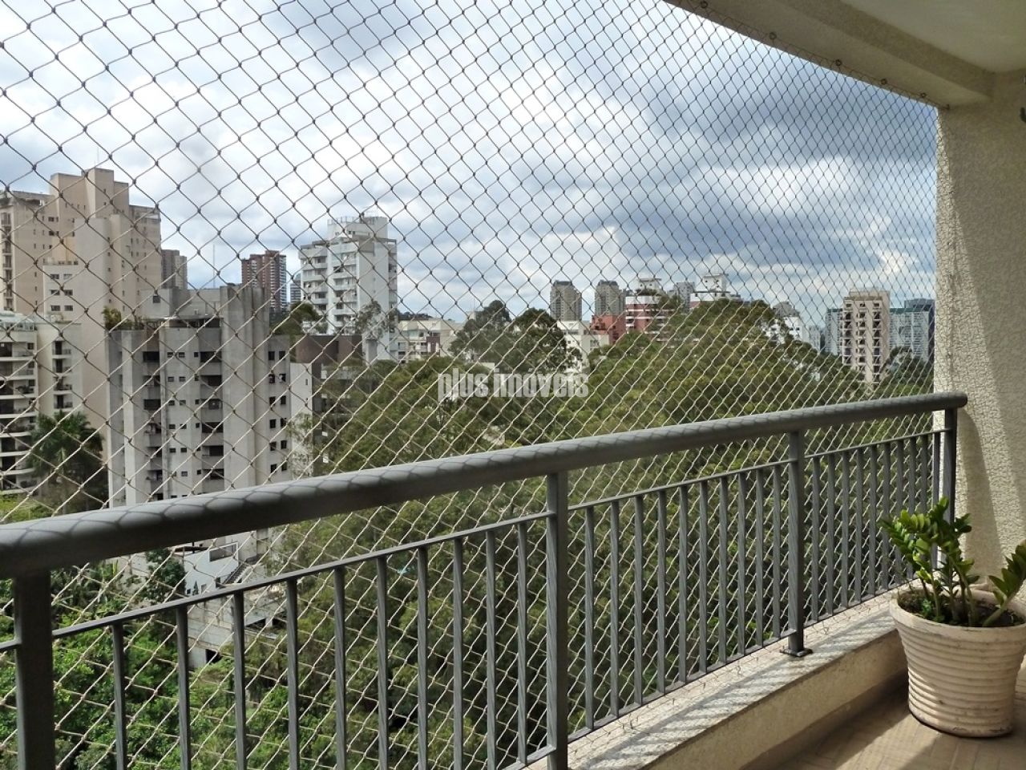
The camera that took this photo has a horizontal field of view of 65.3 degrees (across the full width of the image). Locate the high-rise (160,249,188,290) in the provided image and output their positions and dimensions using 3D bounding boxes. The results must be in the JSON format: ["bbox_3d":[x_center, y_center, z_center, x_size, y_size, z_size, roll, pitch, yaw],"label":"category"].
[{"bbox_3d":[-344.820,-105.540,811.010,28.000,62.240,24.000,-1,3,-14],"label":"high-rise"}]

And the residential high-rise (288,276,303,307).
[{"bbox_3d":[-237.430,-103.210,896.200,24.000,42.010,22.000,0,3,-6],"label":"residential high-rise"}]

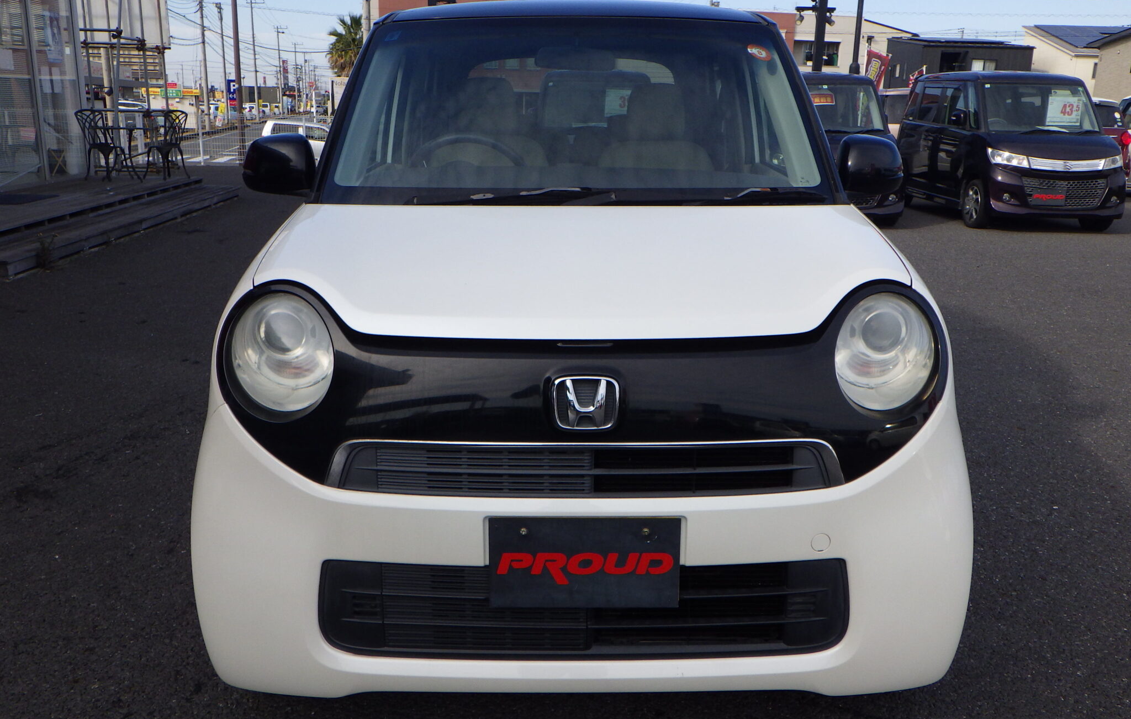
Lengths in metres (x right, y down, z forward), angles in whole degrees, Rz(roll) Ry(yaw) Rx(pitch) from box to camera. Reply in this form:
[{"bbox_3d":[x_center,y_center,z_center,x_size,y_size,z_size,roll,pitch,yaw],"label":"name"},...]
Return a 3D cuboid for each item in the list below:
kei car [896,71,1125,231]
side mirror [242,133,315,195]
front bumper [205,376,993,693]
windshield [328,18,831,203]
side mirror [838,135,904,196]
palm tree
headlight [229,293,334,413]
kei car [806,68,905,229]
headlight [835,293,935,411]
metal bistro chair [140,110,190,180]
[{"bbox_3d":[5.462,-2.573,11.244,1.475,1.735,3.395,2,15,4],"label":"kei car"},{"bbox_3d":[-0.745,-0.505,2.371,0.180,0.160,0.130,0,15,-1],"label":"side mirror"},{"bbox_3d":[0.032,0.332,1.753,1.460,0.500,0.400,0,15,-1],"label":"front bumper"},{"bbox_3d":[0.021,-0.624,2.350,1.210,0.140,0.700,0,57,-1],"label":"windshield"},{"bbox_3d":[0.794,-0.506,2.386,0.180,0.160,0.130,0,15,-1],"label":"side mirror"},{"bbox_3d":[-14.378,-19.174,60.970,2.900,7.400,2.900,1,15,0],"label":"palm tree"},{"bbox_3d":[-0.501,-0.012,1.613,0.180,0.205,0.140,2,15,6],"label":"headlight"},{"bbox_3d":[3.073,-2.623,11.341,1.475,1.735,3.395,2,15,4],"label":"kei car"},{"bbox_3d":[0.570,-0.013,1.634,0.180,0.205,0.140,-2,15,-7],"label":"headlight"},{"bbox_3d":[-5.183,-2.787,11.900,0.450,0.880,0.500,8,17,26],"label":"metal bistro chair"}]

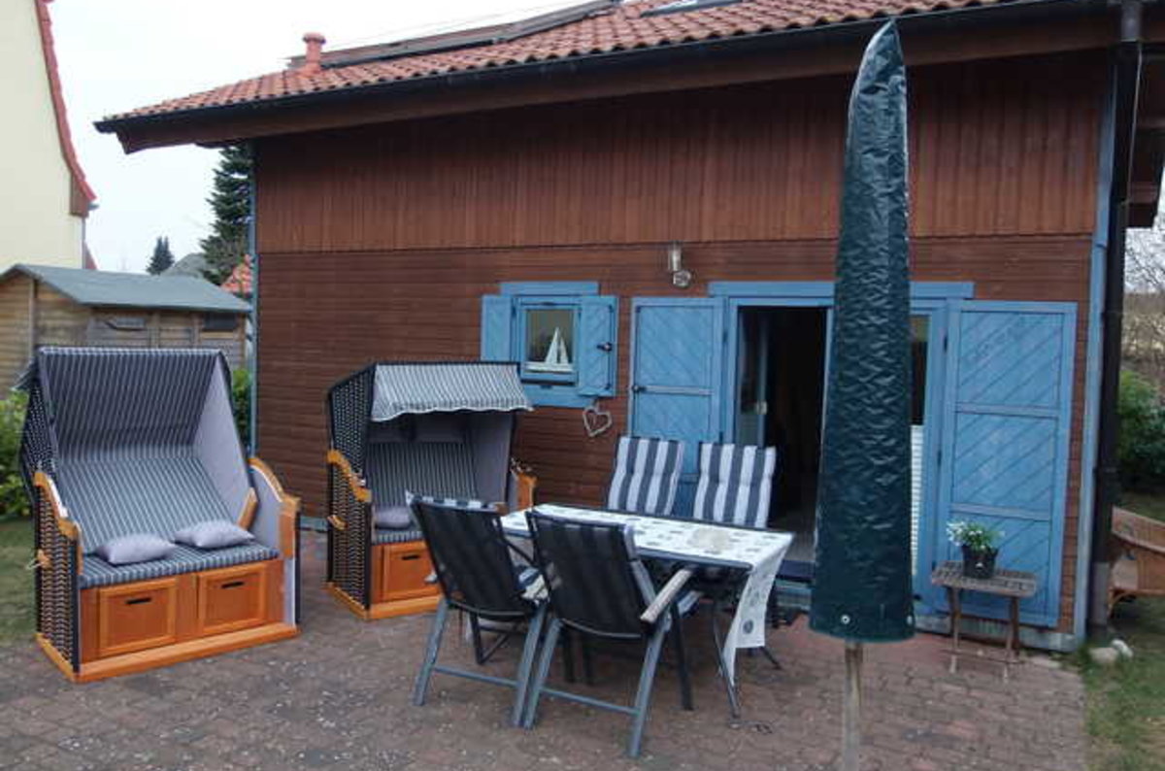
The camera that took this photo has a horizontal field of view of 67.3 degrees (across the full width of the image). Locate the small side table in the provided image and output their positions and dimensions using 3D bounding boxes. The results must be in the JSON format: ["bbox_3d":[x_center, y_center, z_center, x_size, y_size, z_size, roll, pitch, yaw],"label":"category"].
[{"bbox_3d":[2.283,1.335,4.979,0.520,0.500,0.460,3,3,27],"label":"small side table"}]

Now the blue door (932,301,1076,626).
[{"bbox_3d":[2.558,0.455,5.345,0.694,1.938,0.045,3,4,26],"label":"blue door"}]

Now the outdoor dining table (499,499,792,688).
[{"bbox_3d":[0.255,1.168,4.815,1.570,0.740,0.820,3,4,26],"label":"outdoor dining table"}]

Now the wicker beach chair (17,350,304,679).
[{"bbox_3d":[-2.554,0.617,5.229,1.186,1.640,1.330,-2,4,-44],"label":"wicker beach chair"}]

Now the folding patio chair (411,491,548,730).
[{"bbox_3d":[-0.443,1.022,4.280,0.590,1.030,0.770,3,3,24],"label":"folding patio chair"}]

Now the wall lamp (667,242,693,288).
[{"bbox_3d":[0.684,-0.848,6.146,0.130,0.316,0.200,3,4,26],"label":"wall lamp"}]

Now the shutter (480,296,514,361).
[{"bbox_3d":[-0.673,-0.336,6.924,0.288,0.731,0.040,3,4,26],"label":"shutter"}]

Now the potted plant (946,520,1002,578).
[{"bbox_3d":[2.230,0.922,4.991,0.280,0.320,0.270,3,3,27],"label":"potted plant"}]

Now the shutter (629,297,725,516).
[{"bbox_3d":[0.638,0.338,6.243,0.684,1.920,0.050,3,3,27],"label":"shutter"}]

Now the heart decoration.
[{"bbox_3d":[0.117,0.279,6.515,0.235,0.250,0.030,3,3,27],"label":"heart decoration"}]

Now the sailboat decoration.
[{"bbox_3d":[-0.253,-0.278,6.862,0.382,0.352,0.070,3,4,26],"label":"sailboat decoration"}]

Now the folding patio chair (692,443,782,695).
[{"bbox_3d":[0.835,0.964,5.453,0.580,1.100,0.740,3,4,26],"label":"folding patio chair"}]

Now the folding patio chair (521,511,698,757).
[{"bbox_3d":[0.111,1.051,4.024,0.590,1.030,0.770,3,3,28],"label":"folding patio chair"}]

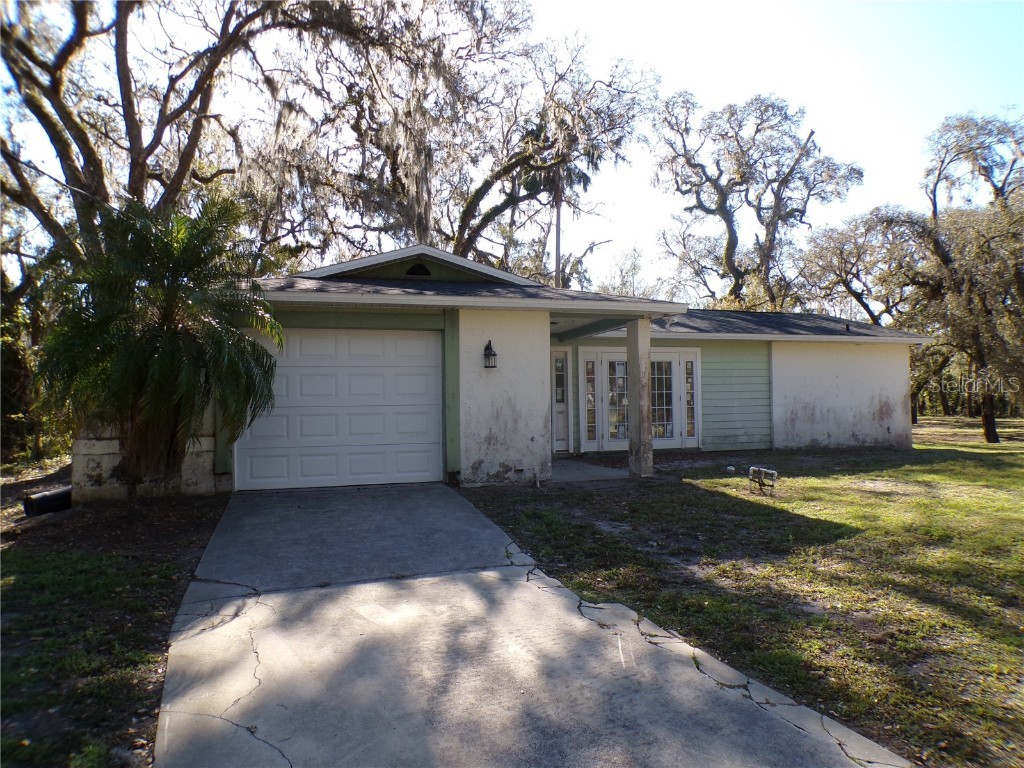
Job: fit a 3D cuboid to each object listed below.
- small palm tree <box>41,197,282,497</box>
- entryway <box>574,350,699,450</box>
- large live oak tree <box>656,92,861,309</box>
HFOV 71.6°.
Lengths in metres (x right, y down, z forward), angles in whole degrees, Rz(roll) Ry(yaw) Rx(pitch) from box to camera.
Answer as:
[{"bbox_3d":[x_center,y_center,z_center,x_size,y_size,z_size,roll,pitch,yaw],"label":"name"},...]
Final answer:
[{"bbox_3d":[-4.030,-0.430,8.200,2.750,3.480,2.600,-1,-1,0],"label":"small palm tree"},{"bbox_3d":[2.720,0.340,14.950,2.800,2.110,0.130,0,-1,-18],"label":"entryway"},{"bbox_3d":[10.400,-5.200,30.000,8.700,13.800,8.500,-1,-1,0],"label":"large live oak tree"}]

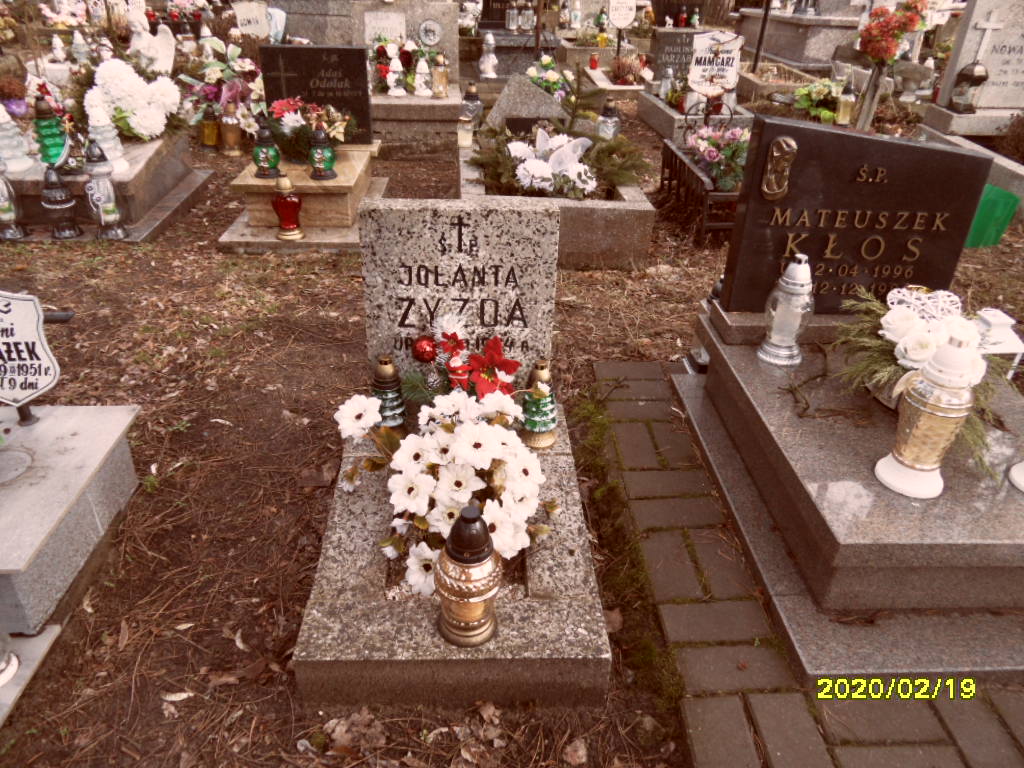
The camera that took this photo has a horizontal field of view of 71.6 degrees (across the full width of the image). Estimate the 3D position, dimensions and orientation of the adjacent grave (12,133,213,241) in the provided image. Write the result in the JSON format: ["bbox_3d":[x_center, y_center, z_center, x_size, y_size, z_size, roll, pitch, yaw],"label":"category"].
[{"bbox_3d":[-1.816,-0.934,3.228,0.620,0.270,0.980,-1,33,-2],"label":"adjacent grave"}]

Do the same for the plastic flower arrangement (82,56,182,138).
[{"bbox_3d":[-1.711,-1.274,3.201,0.400,0.350,0.300,0,33,-2],"label":"plastic flower arrangement"}]

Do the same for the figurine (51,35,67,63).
[{"bbox_3d":[-3.076,-2.275,4.815,0.095,0.200,0.085,0,33,-2],"label":"figurine"}]

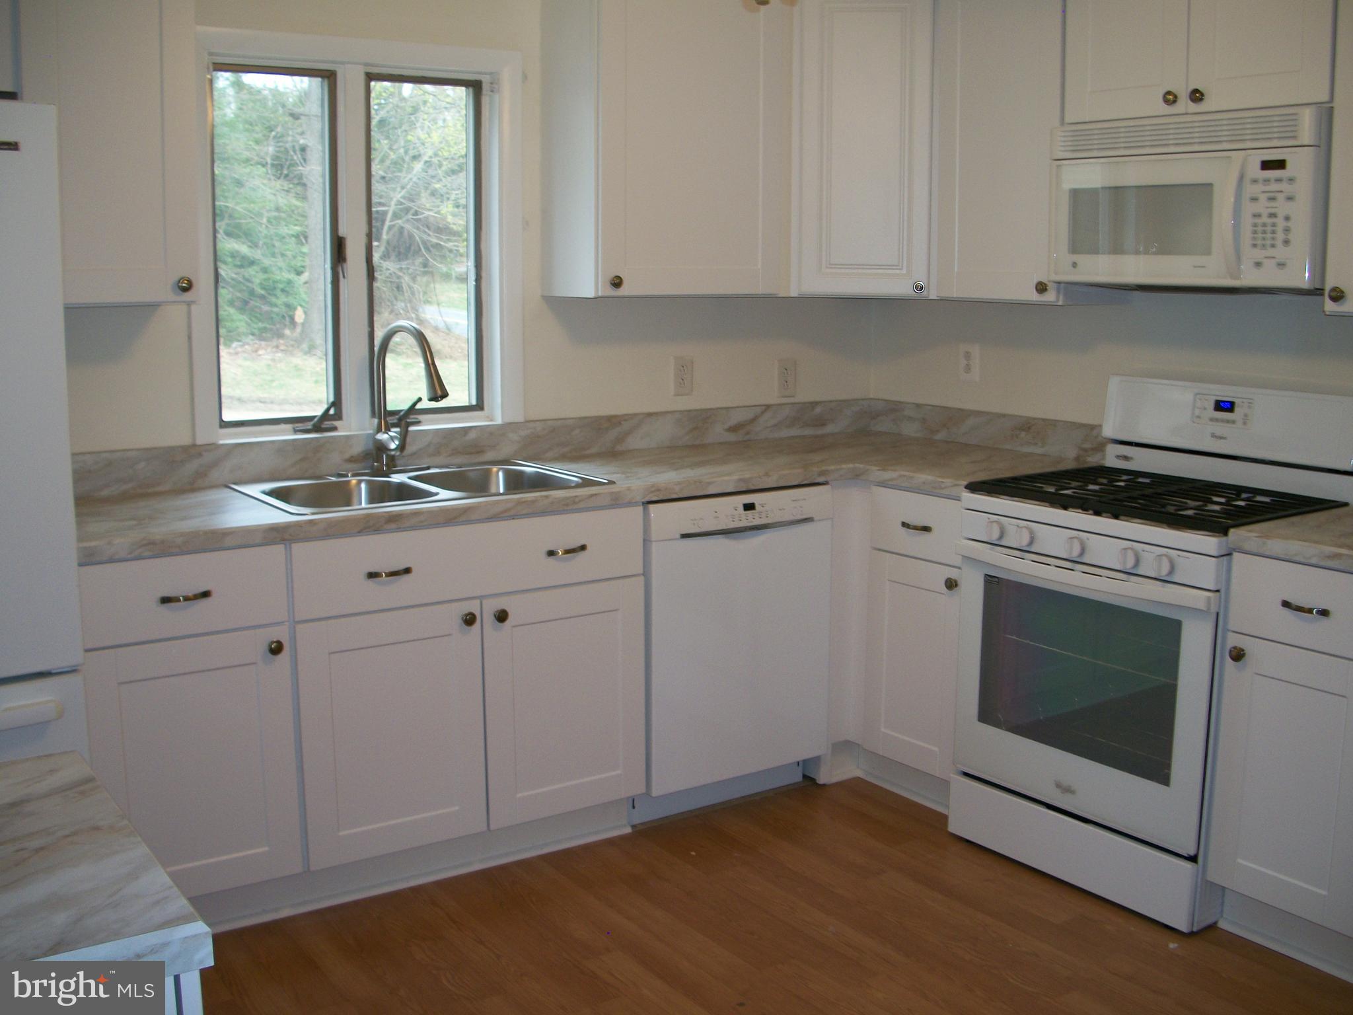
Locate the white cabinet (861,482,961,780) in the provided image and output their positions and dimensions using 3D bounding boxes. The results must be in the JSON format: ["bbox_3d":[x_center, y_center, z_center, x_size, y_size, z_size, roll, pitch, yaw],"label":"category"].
[{"bbox_3d":[0.882,0.307,3.793,0.600,0.755,0.378,-6,11,-34],"label":"white cabinet"}]

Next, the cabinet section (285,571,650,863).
[{"bbox_3d":[-0.627,0.457,3.507,0.912,0.578,0.600,-6,11,-34],"label":"cabinet section"}]

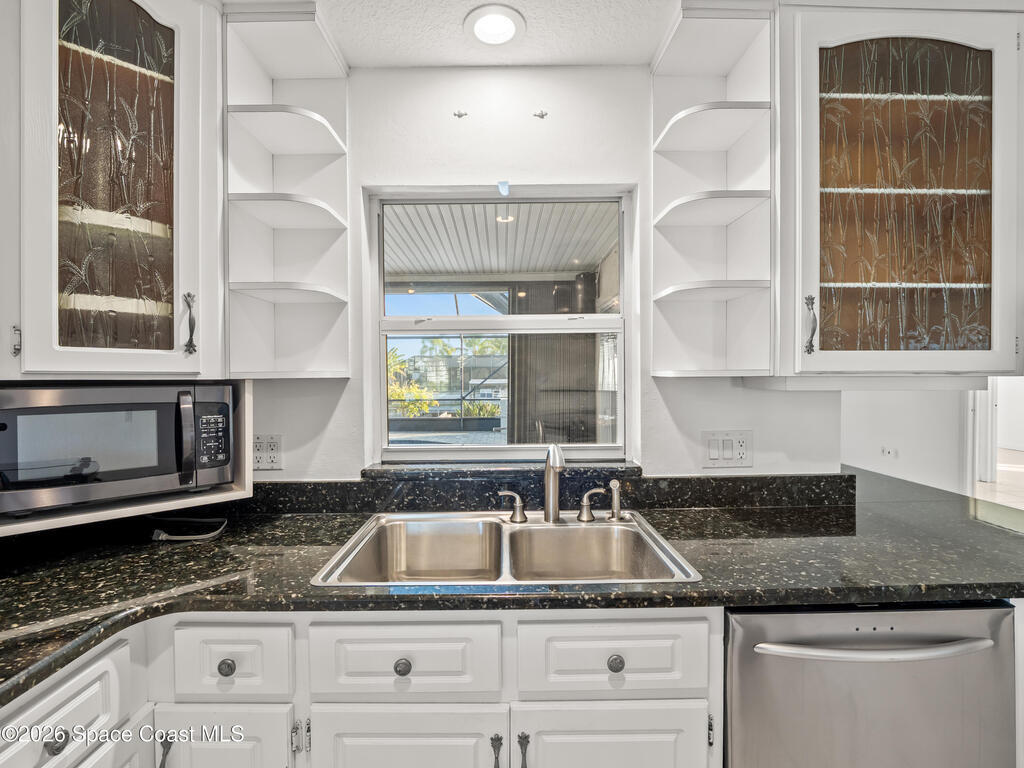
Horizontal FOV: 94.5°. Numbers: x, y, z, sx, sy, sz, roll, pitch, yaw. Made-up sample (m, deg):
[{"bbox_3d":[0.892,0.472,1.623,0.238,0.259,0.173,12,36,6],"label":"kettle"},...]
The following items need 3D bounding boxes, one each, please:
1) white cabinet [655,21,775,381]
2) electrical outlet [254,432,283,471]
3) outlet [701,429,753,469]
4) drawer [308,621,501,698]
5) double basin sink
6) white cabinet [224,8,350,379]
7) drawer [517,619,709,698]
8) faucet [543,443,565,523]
[{"bbox_3d":[0.596,-0.529,1.442,0.263,1.011,0.274,0,1,0],"label":"white cabinet"},{"bbox_3d":[-0.818,0.228,1.573,0.105,0.124,0.014,0,1,0],"label":"electrical outlet"},{"bbox_3d":[0.725,0.220,1.586,0.172,0.130,0.014,0,1,0],"label":"outlet"},{"bbox_3d":[-0.225,0.586,1.004,0.406,0.167,0.049,0,1,0],"label":"drawer"},{"bbox_3d":[-0.008,0.520,1.291,0.856,0.194,0.522,0,1,0],"label":"double basin sink"},{"bbox_3d":[-0.667,-0.521,1.431,0.267,1.011,0.274,0,1,0],"label":"white cabinet"},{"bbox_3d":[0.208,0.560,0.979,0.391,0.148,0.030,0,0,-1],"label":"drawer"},{"bbox_3d":[0.122,0.296,1.377,0.046,0.255,0.221,0,1,0],"label":"faucet"}]

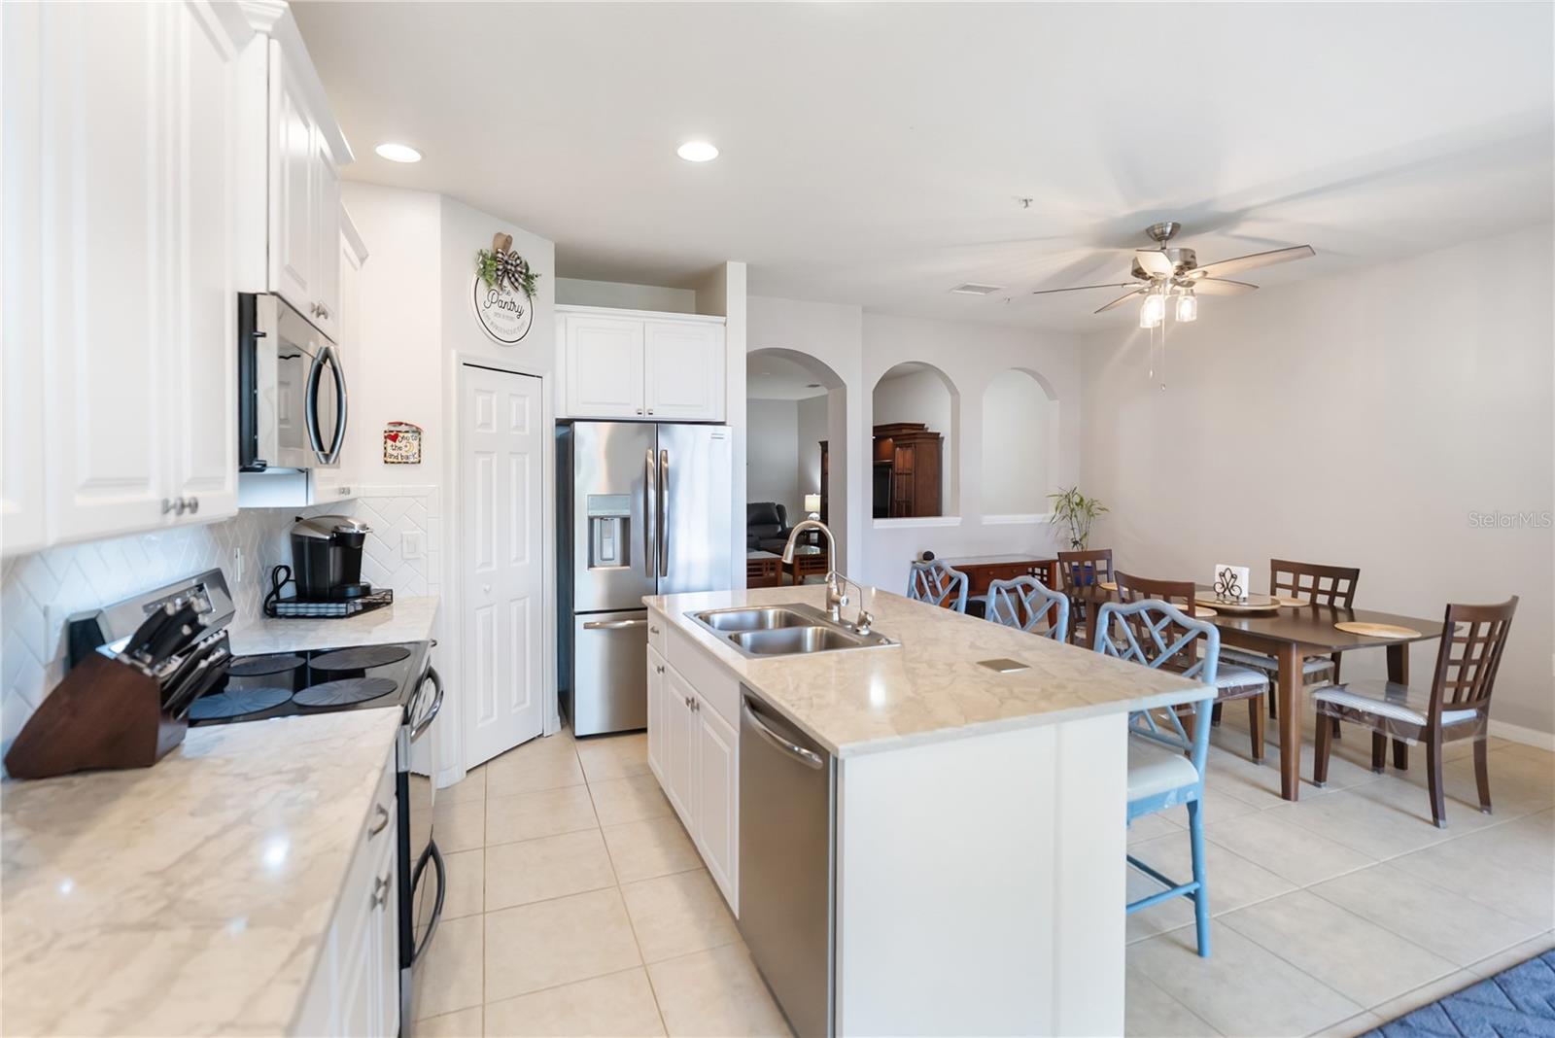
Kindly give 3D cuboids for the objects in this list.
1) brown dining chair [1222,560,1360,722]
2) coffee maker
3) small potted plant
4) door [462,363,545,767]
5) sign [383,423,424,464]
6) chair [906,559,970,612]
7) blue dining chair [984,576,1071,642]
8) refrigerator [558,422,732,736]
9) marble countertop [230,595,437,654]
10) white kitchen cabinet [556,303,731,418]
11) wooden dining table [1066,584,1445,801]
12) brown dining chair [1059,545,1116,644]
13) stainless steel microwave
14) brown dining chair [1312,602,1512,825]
[{"bbox_3d":[3.000,0.778,4.073,0.570,0.970,0.510,-1,3,-22],"label":"brown dining chair"},{"bbox_3d":[-1.840,0.158,2.855,0.275,0.325,0.215,1,3,4],"label":"coffee maker"},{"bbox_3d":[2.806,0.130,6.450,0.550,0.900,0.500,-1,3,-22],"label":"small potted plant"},{"bbox_3d":[-1.482,0.245,3.754,0.035,2.040,0.563,1,3,23],"label":"door"},{"bbox_3d":[-1.740,-0.348,3.216,0.160,0.190,0.015,-1,3,-22],"label":"sign"},{"bbox_3d":[0.586,0.758,3.416,0.530,1.080,0.480,-1,3,-22],"label":"chair"},{"bbox_3d":[0.823,0.789,2.844,0.530,1.080,0.480,-1,3,-22],"label":"blue dining chair"},{"bbox_3d":[-0.864,0.336,4.450,0.915,1.790,0.770,-1,3,-22],"label":"refrigerator"},{"bbox_3d":[-1.689,0.414,2.720,0.650,0.040,1.050,-1,3,-22],"label":"marble countertop"},{"bbox_3d":[-0.917,-0.941,4.457,1.020,0.660,0.620,-1,3,-22],"label":"white kitchen cabinet"},{"bbox_3d":[2.558,0.887,3.917,1.110,0.765,1.650,-1,3,-22],"label":"wooden dining table"},{"bbox_3d":[2.321,0.750,4.745,0.530,0.970,0.570,-1,3,-22],"label":"brown dining chair"},{"bbox_3d":[-1.438,-0.333,1.809,0.430,0.400,0.755,-1,3,-22],"label":"stainless steel microwave"},{"bbox_3d":[2.887,0.817,3.183,0.520,0.965,0.530,-1,3,-22],"label":"brown dining chair"}]

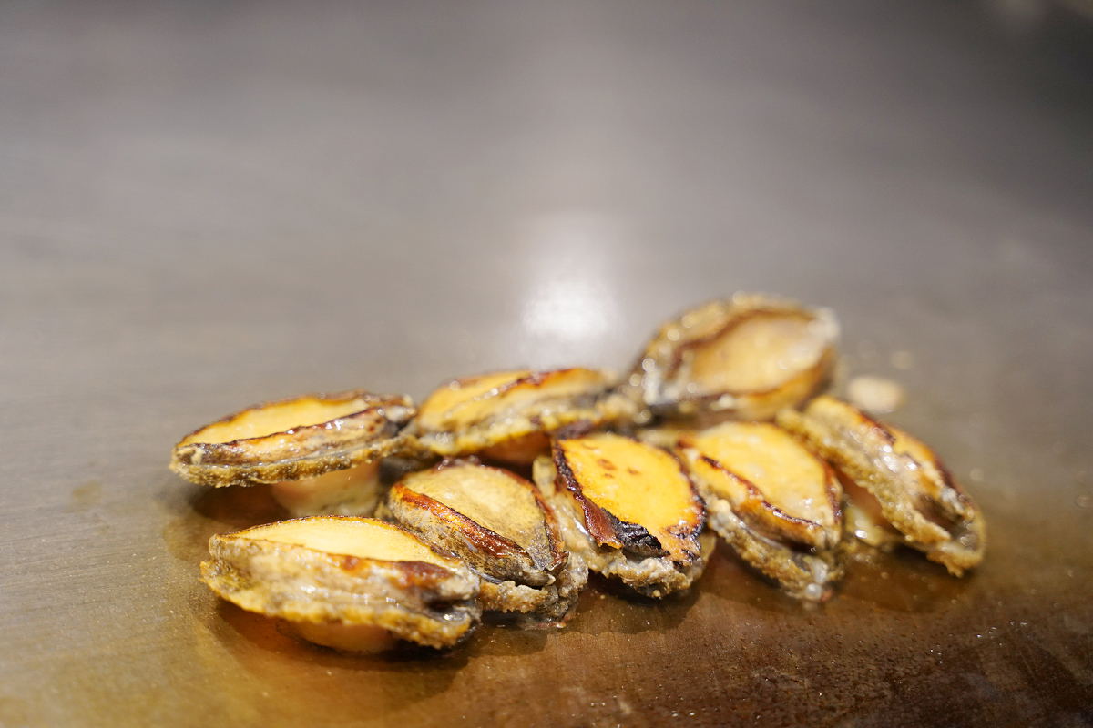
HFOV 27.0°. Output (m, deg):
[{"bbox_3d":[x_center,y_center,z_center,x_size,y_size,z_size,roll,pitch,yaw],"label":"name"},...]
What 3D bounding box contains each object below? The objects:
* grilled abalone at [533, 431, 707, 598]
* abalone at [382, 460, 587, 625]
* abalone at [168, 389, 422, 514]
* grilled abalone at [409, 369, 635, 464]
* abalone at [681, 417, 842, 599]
[{"bbox_3d":[0.021,0.042,0.623,0.042,0.026,0.061,-23,42,-32],"label":"grilled abalone"},{"bbox_3d":[-0.017,0.050,0.609,0.066,0.028,0.042,26,38,34],"label":"abalone"},{"bbox_3d":[-0.072,0.027,0.648,0.070,0.027,0.045,-10,25,-12],"label":"abalone"},{"bbox_3d":[-0.008,0.016,0.670,0.069,0.024,0.045,-12,22,-21],"label":"grilled abalone"},{"bbox_3d":[0.059,0.042,0.620,0.042,0.028,0.063,-16,38,-29],"label":"abalone"}]

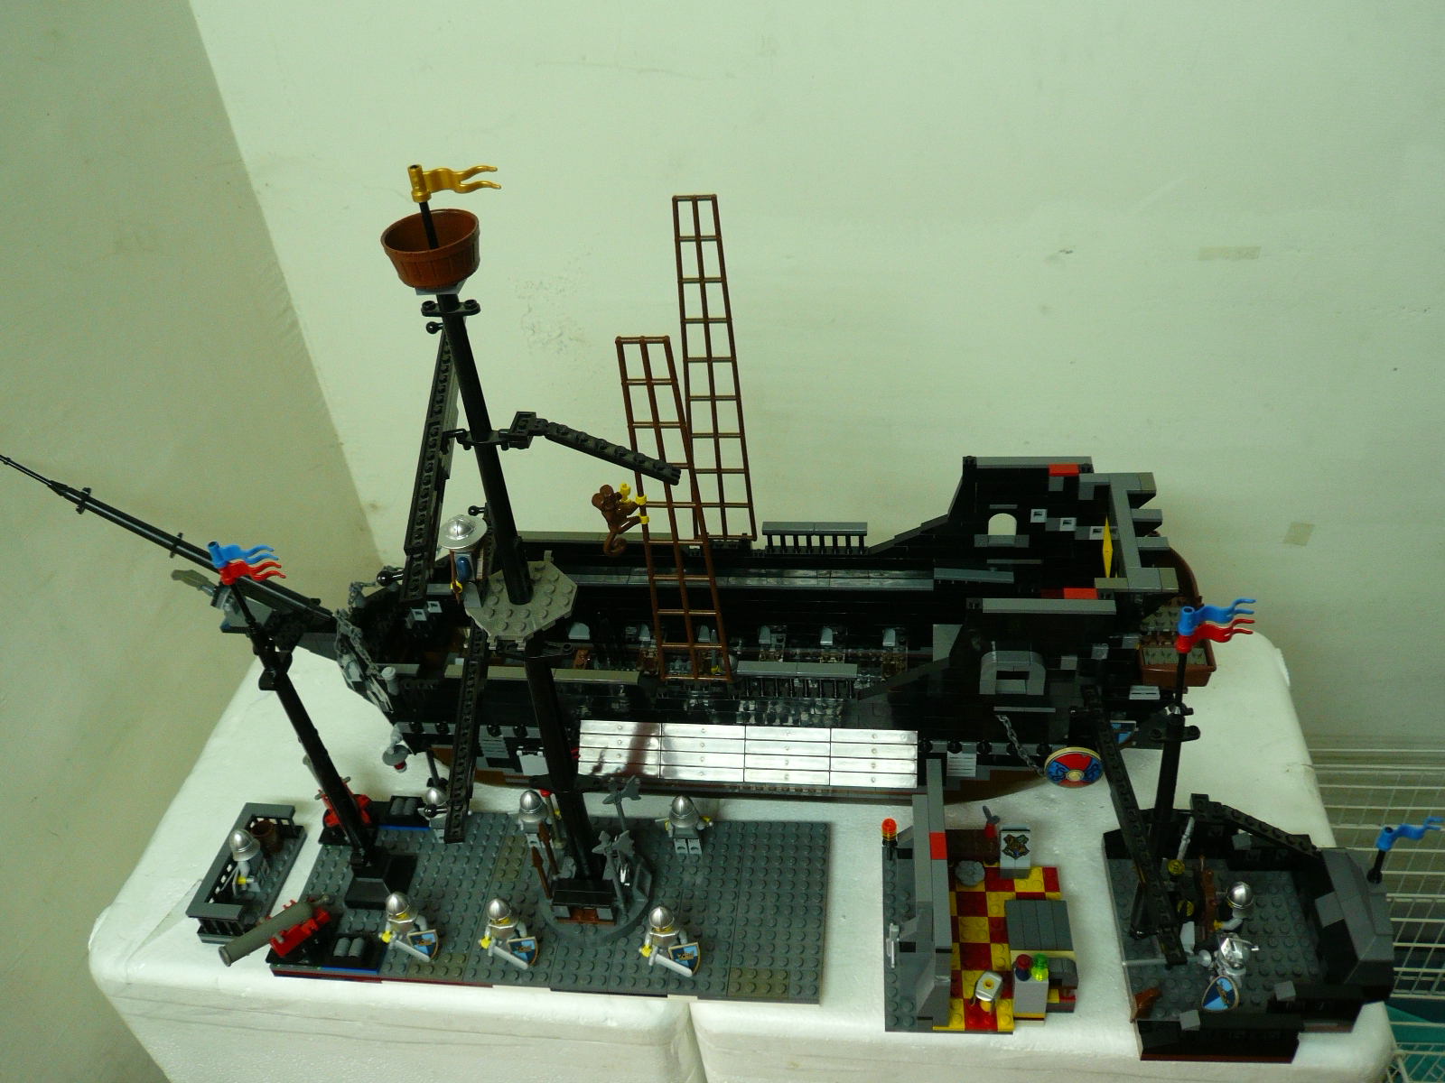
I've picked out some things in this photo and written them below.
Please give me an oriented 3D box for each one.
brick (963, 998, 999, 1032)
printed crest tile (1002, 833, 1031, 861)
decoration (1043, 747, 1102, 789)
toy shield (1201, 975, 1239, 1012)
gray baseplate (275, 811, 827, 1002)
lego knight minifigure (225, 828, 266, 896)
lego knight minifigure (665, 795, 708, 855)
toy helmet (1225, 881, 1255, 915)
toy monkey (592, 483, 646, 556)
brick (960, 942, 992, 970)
[{"bbox_3d":[0.131,0.240,0.592,0.016,0.005,0.016,-2,38,9],"label":"brick"},{"bbox_3d":[0.161,0.167,0.639,0.015,0.017,0.003,-2,18,9],"label":"printed crest tile"},{"bbox_3d":[0.191,0.123,0.634,0.033,0.033,0.006,-1,38,7],"label":"decoration"},{"bbox_3d":[0.245,0.223,0.576,0.017,0.004,0.018,-19,64,15],"label":"toy shield"},{"bbox_3d":[-0.094,0.204,0.667,0.304,0.009,0.112,0,38,8],"label":"gray baseplate"},{"bbox_3d":[-0.275,0.184,0.678,0.019,0.044,0.024,5,39,14],"label":"lego knight minifigure"},{"bbox_3d":[-0.020,0.162,0.673,0.025,0.043,0.018,0,38,8],"label":"lego knight minifigure"},{"bbox_3d":[0.261,0.180,0.590,0.015,0.013,0.015,14,44,29],"label":"toy helmet"},{"bbox_3d":[-0.053,-0.011,0.598,0.026,0.036,0.020,22,46,31],"label":"toy monkey"},{"bbox_3d":[0.134,0.220,0.617,0.016,0.005,0.016,-2,38,9],"label":"brick"}]

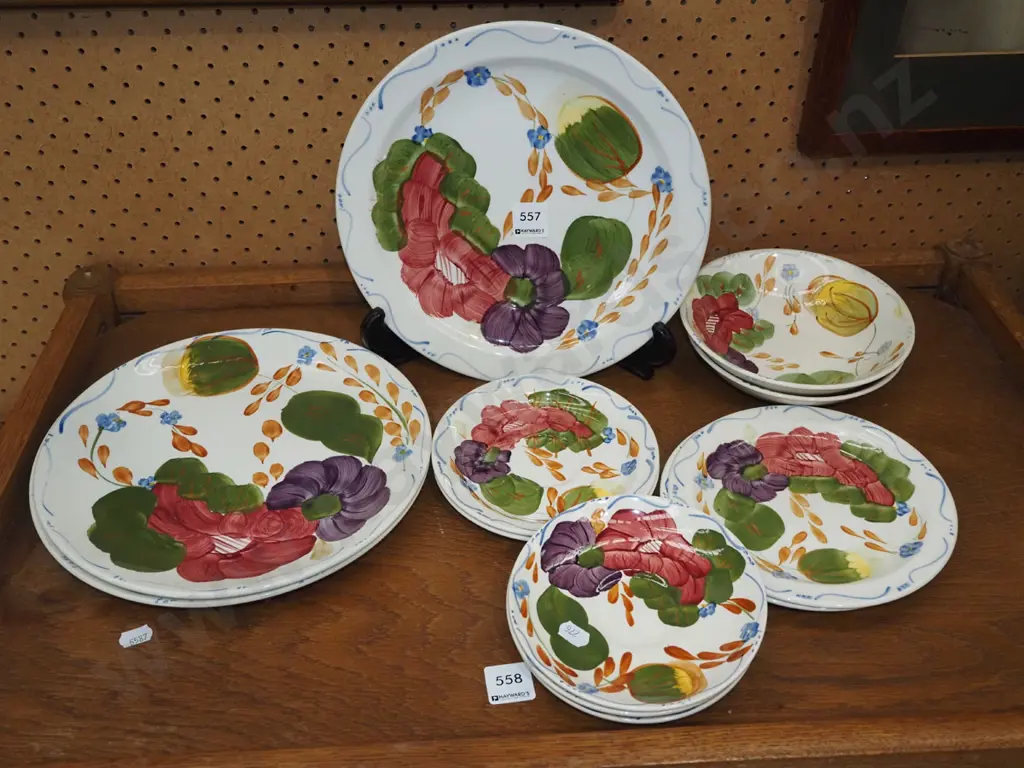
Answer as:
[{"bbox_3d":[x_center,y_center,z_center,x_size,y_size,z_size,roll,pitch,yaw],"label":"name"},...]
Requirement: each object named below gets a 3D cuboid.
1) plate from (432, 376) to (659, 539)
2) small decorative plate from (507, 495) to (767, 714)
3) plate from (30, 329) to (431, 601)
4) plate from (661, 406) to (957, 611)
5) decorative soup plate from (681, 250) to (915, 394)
[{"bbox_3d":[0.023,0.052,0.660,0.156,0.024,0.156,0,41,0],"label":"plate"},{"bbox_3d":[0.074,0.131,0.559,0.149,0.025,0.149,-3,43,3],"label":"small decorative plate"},{"bbox_3d":[-0.184,0.050,0.648,0.258,0.025,0.258,1,40,-1],"label":"plate"},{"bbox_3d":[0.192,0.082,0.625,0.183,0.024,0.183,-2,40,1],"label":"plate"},{"bbox_3d":[0.212,-0.041,0.722,0.173,0.035,0.173,-1,41,0],"label":"decorative soup plate"}]

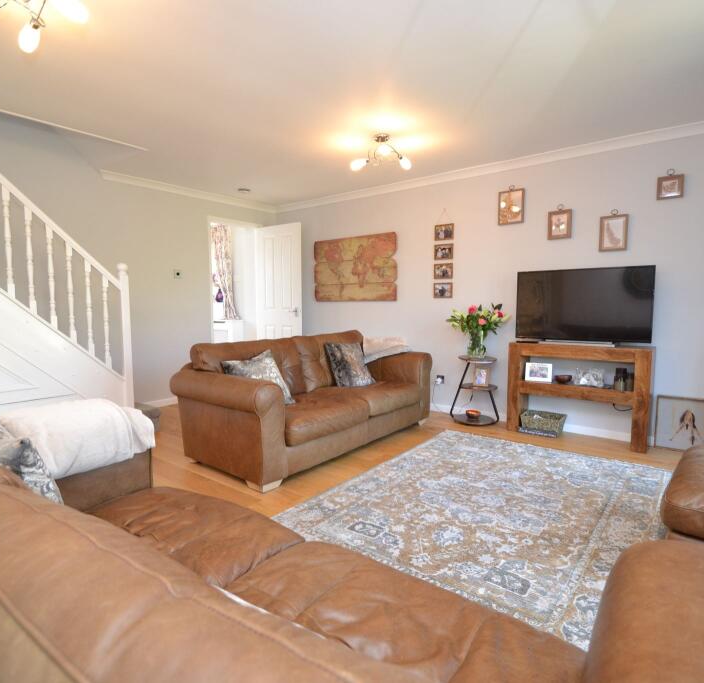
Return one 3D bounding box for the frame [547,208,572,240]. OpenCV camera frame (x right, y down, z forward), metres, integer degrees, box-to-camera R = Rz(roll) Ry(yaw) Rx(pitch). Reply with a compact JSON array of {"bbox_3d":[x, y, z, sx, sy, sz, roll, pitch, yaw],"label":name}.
[{"bbox_3d":[1.707,-0.955,3.505,0.181,0.224,0.020,4,7,37],"label":"frame"}]

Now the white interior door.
[{"bbox_3d":[-0.880,-0.392,5.209,0.682,2.004,0.040,3,6,31],"label":"white interior door"}]

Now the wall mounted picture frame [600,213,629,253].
[{"bbox_3d":[1.981,-0.825,3.231,0.184,0.269,0.020,4,6,37],"label":"wall mounted picture frame"}]

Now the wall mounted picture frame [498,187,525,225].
[{"bbox_3d":[1.369,-1.161,3.669,0.216,0.296,0.020,4,6,37],"label":"wall mounted picture frame"}]

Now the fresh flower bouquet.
[{"bbox_3d":[1.115,-0.102,3.804,0.530,0.490,0.420,4,7,38],"label":"fresh flower bouquet"}]

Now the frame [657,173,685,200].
[{"bbox_3d":[2.244,-1.093,3.005,0.153,0.174,0.020,4,6,37],"label":"frame"}]

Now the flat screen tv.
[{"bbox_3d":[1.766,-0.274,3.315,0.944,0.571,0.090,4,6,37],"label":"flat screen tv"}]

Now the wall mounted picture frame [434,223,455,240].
[{"bbox_3d":[0.887,-1.053,4.112,0.195,0.141,0.020,4,7,37],"label":"wall mounted picture frame"}]

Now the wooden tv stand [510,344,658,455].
[{"bbox_3d":[1.798,0.412,3.432,0.993,0.753,0.250,4,7,37],"label":"wooden tv stand"}]

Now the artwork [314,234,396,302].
[{"bbox_3d":[0.010,-0.804,4.790,1.130,0.707,0.030,4,7,37],"label":"artwork"}]

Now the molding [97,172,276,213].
[{"bbox_3d":[-1.607,-1.592,4.654,0.070,0.070,2.051,4,6,37],"label":"molding"}]

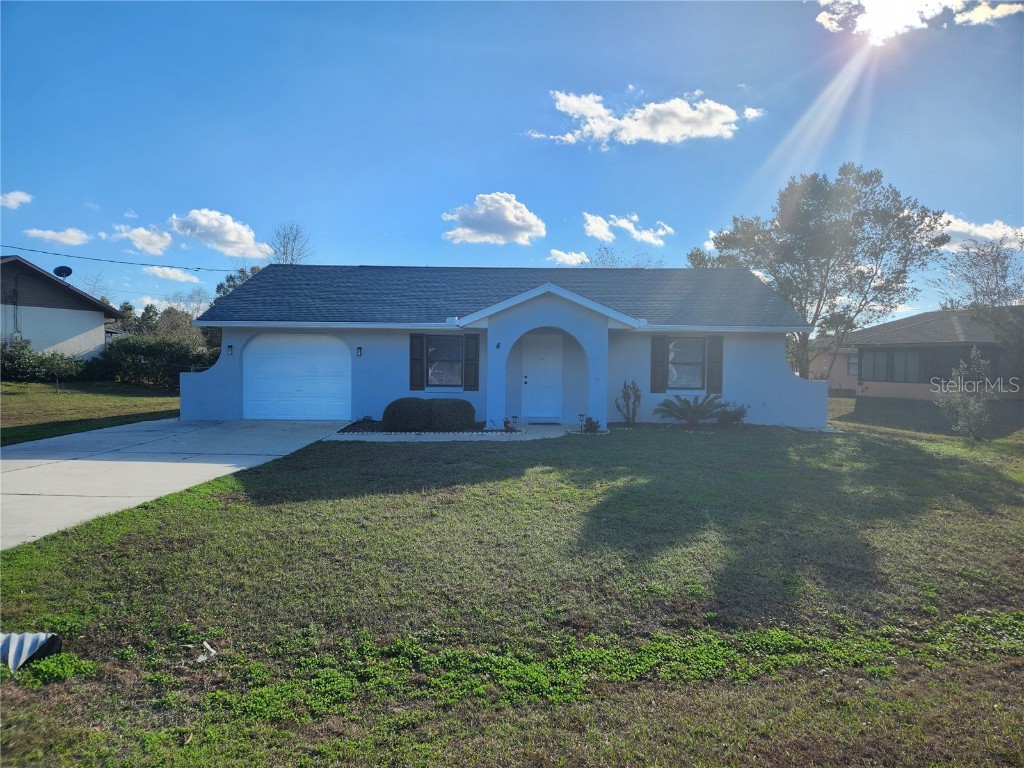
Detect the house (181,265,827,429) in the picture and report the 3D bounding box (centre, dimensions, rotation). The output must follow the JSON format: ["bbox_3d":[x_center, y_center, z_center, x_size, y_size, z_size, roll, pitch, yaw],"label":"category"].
[{"bbox_3d":[-0.080,-1.370,20.700,16.100,4.550,10.500,1,2,2],"label":"house"}]

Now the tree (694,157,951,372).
[{"bbox_3d":[11.450,-3.700,25.400,9.500,9.100,8.800,1,2,0],"label":"tree"}]

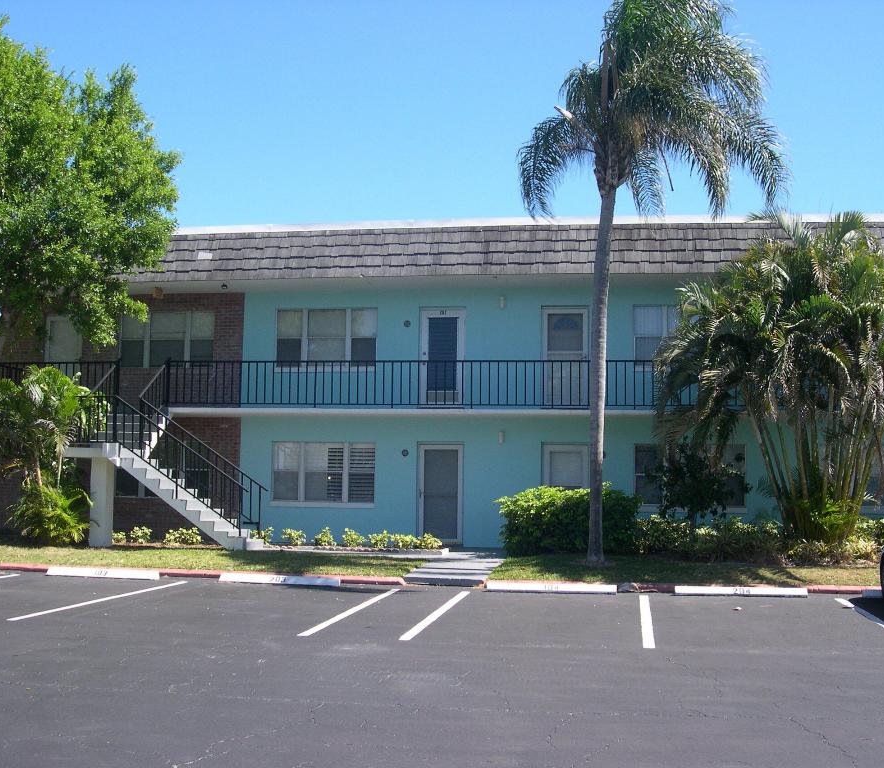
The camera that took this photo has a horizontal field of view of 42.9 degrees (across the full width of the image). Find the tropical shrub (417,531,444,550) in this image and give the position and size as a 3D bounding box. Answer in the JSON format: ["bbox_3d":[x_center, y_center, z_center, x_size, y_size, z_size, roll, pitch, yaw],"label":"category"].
[{"bbox_3d":[-0.233,3.098,22.239,0.533,0.321,0.480,0,-5,9],"label":"tropical shrub"}]

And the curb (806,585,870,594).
[{"bbox_3d":[5.529,2.872,15.690,0.900,0.120,0.200,0,-5,9],"label":"curb"}]

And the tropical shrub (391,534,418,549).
[{"bbox_3d":[-0.740,3.115,22.320,0.557,0.253,0.450,0,-5,9],"label":"tropical shrub"}]

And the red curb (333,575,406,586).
[{"bbox_3d":[-1.037,2.914,16.724,1.054,0.120,0.200,0,-5,9],"label":"red curb"}]

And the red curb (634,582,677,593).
[{"bbox_3d":[3.050,2.901,16.066,0.571,0.120,0.200,0,-5,9],"label":"red curb"}]

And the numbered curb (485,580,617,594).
[{"bbox_3d":[1.512,2.861,15.742,1.860,0.125,0.170,0,-5,9],"label":"numbered curb"}]

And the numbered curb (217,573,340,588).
[{"bbox_3d":[-2.384,2.859,16.376,1.840,0.125,0.170,0,-5,9],"label":"numbered curb"}]

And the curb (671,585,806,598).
[{"bbox_3d":[4.085,2.839,15.336,1.840,0.125,0.170,0,-5,9],"label":"curb"}]

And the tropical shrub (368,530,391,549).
[{"bbox_3d":[-1.241,3.087,22.404,0.439,0.335,0.420,0,-5,9],"label":"tropical shrub"}]

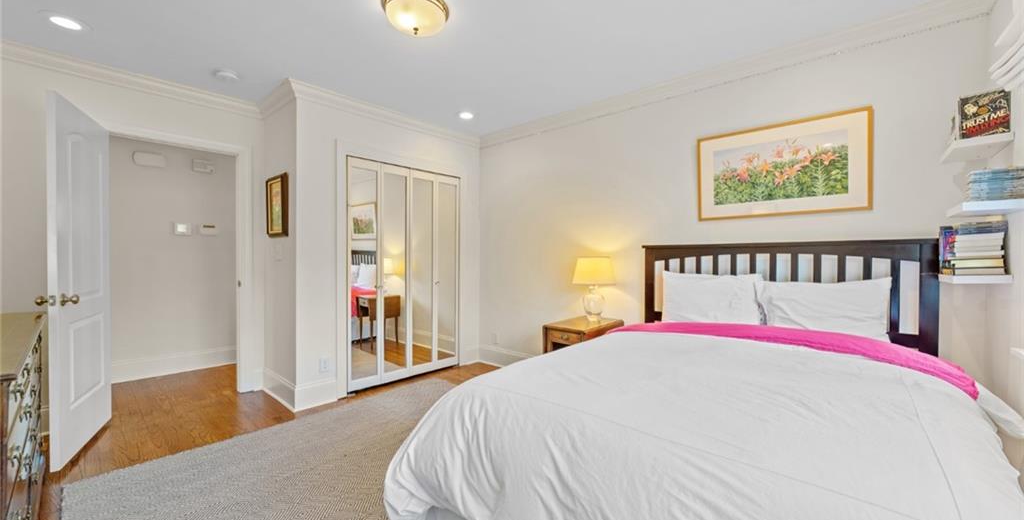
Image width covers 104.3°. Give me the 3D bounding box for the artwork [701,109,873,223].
[{"bbox_3d":[1.686,-0.568,2.551,0.925,0.582,0.030,0,0,42],"label":"artwork"}]

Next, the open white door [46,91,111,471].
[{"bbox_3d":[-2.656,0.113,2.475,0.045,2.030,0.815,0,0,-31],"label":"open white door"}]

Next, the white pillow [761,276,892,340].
[{"bbox_3d":[1.748,0.306,2.268,0.610,0.420,0.160,0,-14,42],"label":"white pillow"}]

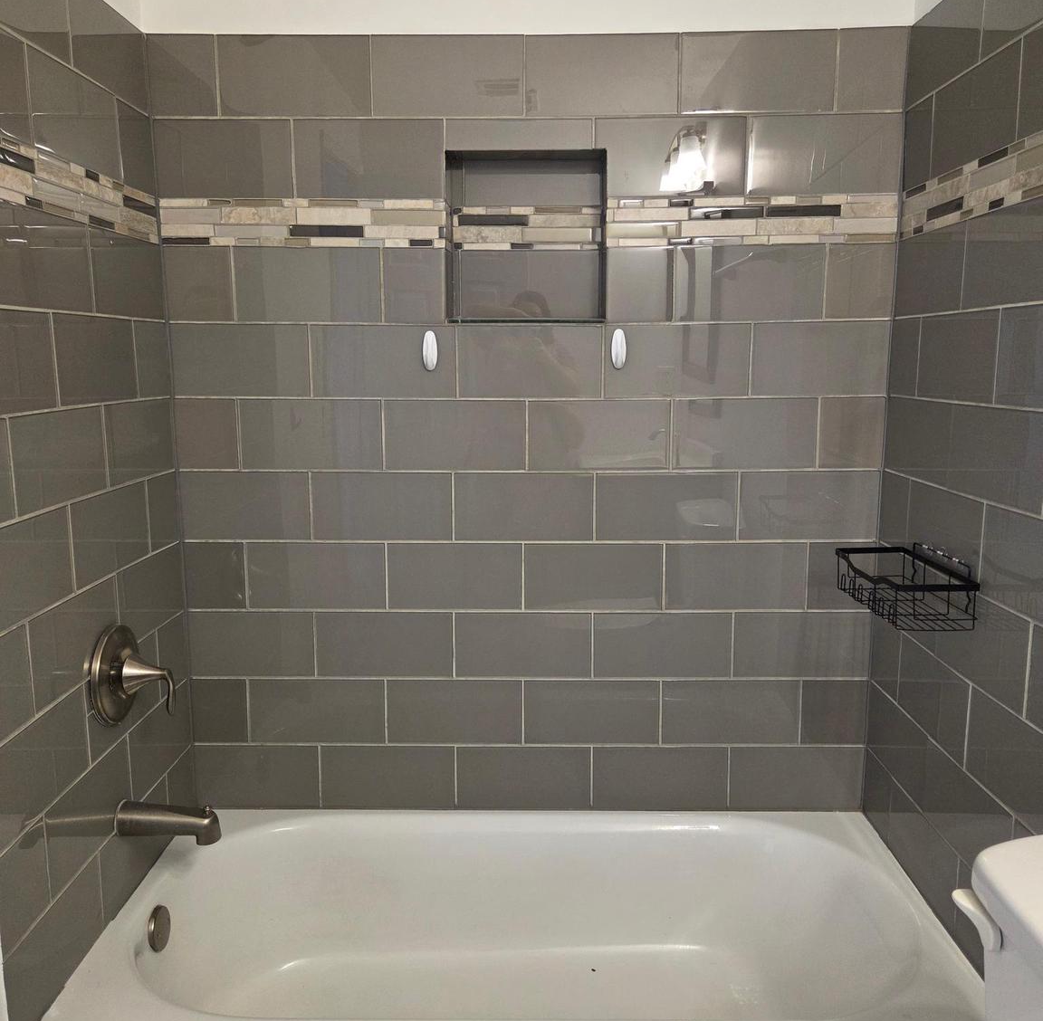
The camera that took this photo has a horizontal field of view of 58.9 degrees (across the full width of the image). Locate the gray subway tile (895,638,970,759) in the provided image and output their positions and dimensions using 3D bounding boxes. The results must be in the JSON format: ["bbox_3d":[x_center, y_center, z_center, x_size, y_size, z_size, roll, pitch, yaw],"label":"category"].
[{"bbox_3d":[0.764,0.343,1.714,0.010,0.151,0.302,0,9,1],"label":"gray subway tile"}]

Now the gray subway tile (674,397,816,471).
[{"bbox_3d":[0.472,-0.161,1.954,0.303,0.152,0.010,0,9,1],"label":"gray subway tile"}]

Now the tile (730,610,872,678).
[{"bbox_3d":[0.615,0.295,2.028,0.301,0.152,0.010,0,9,1],"label":"tile"}]

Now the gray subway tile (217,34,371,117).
[{"bbox_3d":[-0.451,-0.870,1.856,0.303,0.154,0.009,0,9,1],"label":"gray subway tile"}]

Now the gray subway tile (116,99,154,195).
[{"bbox_3d":[-0.749,-0.699,1.796,0.010,0.154,0.162,0,9,1],"label":"gray subway tile"}]

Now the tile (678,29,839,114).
[{"bbox_3d":[0.470,-0.870,1.835,0.303,0.150,0.009,0,9,1],"label":"tile"}]

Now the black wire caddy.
[{"bbox_3d":[0.685,0.126,1.664,0.144,0.096,0.320,0,9,1],"label":"black wire caddy"}]

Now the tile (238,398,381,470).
[{"bbox_3d":[-0.445,-0.160,1.963,0.302,0.151,0.010,0,10,1],"label":"tile"}]

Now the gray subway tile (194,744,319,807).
[{"bbox_3d":[-0.594,0.601,2.085,0.279,0.150,0.009,0,9,1],"label":"gray subway tile"}]

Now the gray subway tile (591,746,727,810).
[{"bbox_3d":[0.312,0.603,2.085,0.303,0.152,0.010,0,9,1],"label":"gray subway tile"}]

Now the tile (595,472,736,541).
[{"bbox_3d":[0.310,-0.008,1.976,0.302,0.149,0.009,0,9,1],"label":"tile"}]

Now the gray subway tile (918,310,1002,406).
[{"bbox_3d":[0.760,-0.267,1.611,0.010,0.151,0.302,0,10,1],"label":"gray subway tile"}]

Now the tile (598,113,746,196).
[{"bbox_3d":[0.302,-0.715,1.870,0.304,0.149,0.010,0,9,1],"label":"tile"}]

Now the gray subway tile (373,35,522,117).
[{"bbox_3d":[-0.146,-0.869,1.852,0.304,0.152,0.010,0,9,1],"label":"gray subway tile"}]

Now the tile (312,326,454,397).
[{"bbox_3d":[-0.287,-0.310,1.935,0.302,0.151,0.010,0,10,1],"label":"tile"}]

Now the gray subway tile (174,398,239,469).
[{"bbox_3d":[-0.668,-0.162,1.967,0.136,0.151,0.010,0,10,1],"label":"gray subway tile"}]

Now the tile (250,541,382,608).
[{"bbox_3d":[-0.453,0.144,2.022,0.303,0.152,0.010,0,9,1],"label":"tile"}]

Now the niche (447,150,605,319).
[{"bbox_3d":[0.011,-0.568,1.945,0.328,0.340,0.105,0,9,1],"label":"niche"}]

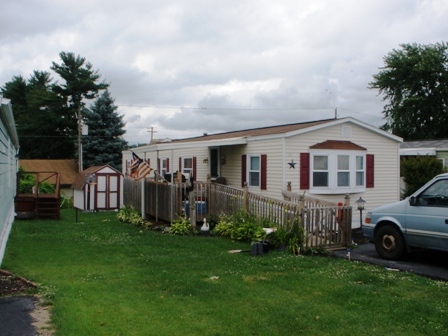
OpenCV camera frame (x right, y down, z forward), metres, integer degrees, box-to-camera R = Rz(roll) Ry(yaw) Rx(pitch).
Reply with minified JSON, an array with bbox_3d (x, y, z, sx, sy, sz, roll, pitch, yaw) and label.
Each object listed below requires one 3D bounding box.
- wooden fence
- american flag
[{"bbox_3d":[-0.658,1.093,15.140,2.350,1.500,10.700,0,1,-29],"label":"wooden fence"},{"bbox_3d":[-2.957,-0.078,16.500,0.850,1.050,0.300,0,1,-29],"label":"american flag"}]

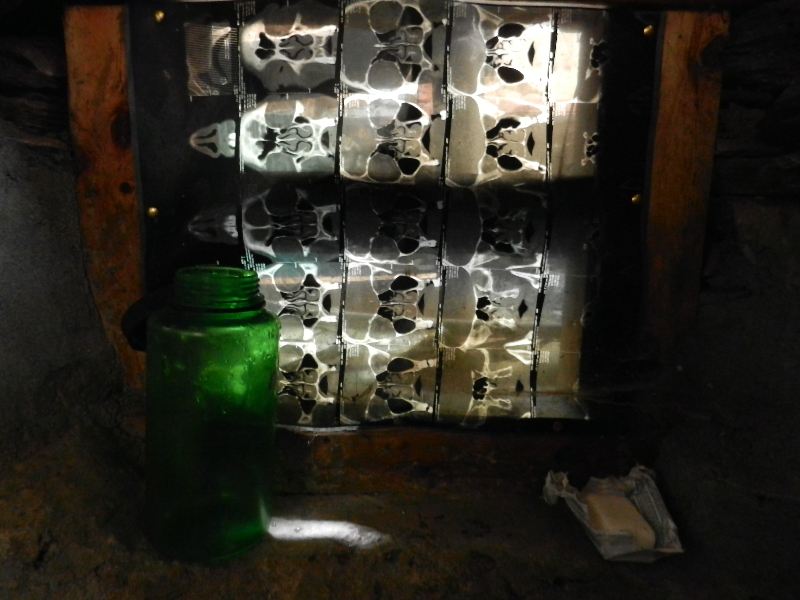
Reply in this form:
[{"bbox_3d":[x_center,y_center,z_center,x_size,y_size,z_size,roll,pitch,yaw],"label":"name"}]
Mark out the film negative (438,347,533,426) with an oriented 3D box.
[{"bbox_3d":[0.074,0.075,0.499,0.081,0.071,0.003,0,8,0],"label":"film negative"}]

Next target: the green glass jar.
[{"bbox_3d":[-0.138,0.078,0.426,0.090,0.202,0.090,2,8,0],"label":"green glass jar"}]

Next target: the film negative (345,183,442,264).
[{"bbox_3d":[-0.005,-0.063,0.480,0.081,0.068,0.003,0,8,0],"label":"film negative"}]

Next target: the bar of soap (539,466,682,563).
[{"bbox_3d":[0.159,0.160,0.446,0.083,0.034,0.092,0,8,0],"label":"bar of soap"}]

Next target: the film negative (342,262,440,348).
[{"bbox_3d":[-0.007,0.005,0.489,0.083,0.074,0.003,0,8,0],"label":"film negative"}]

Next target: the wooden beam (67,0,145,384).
[{"bbox_3d":[-0.233,-0.076,0.481,0.050,0.305,0.036,0,8,0],"label":"wooden beam"}]

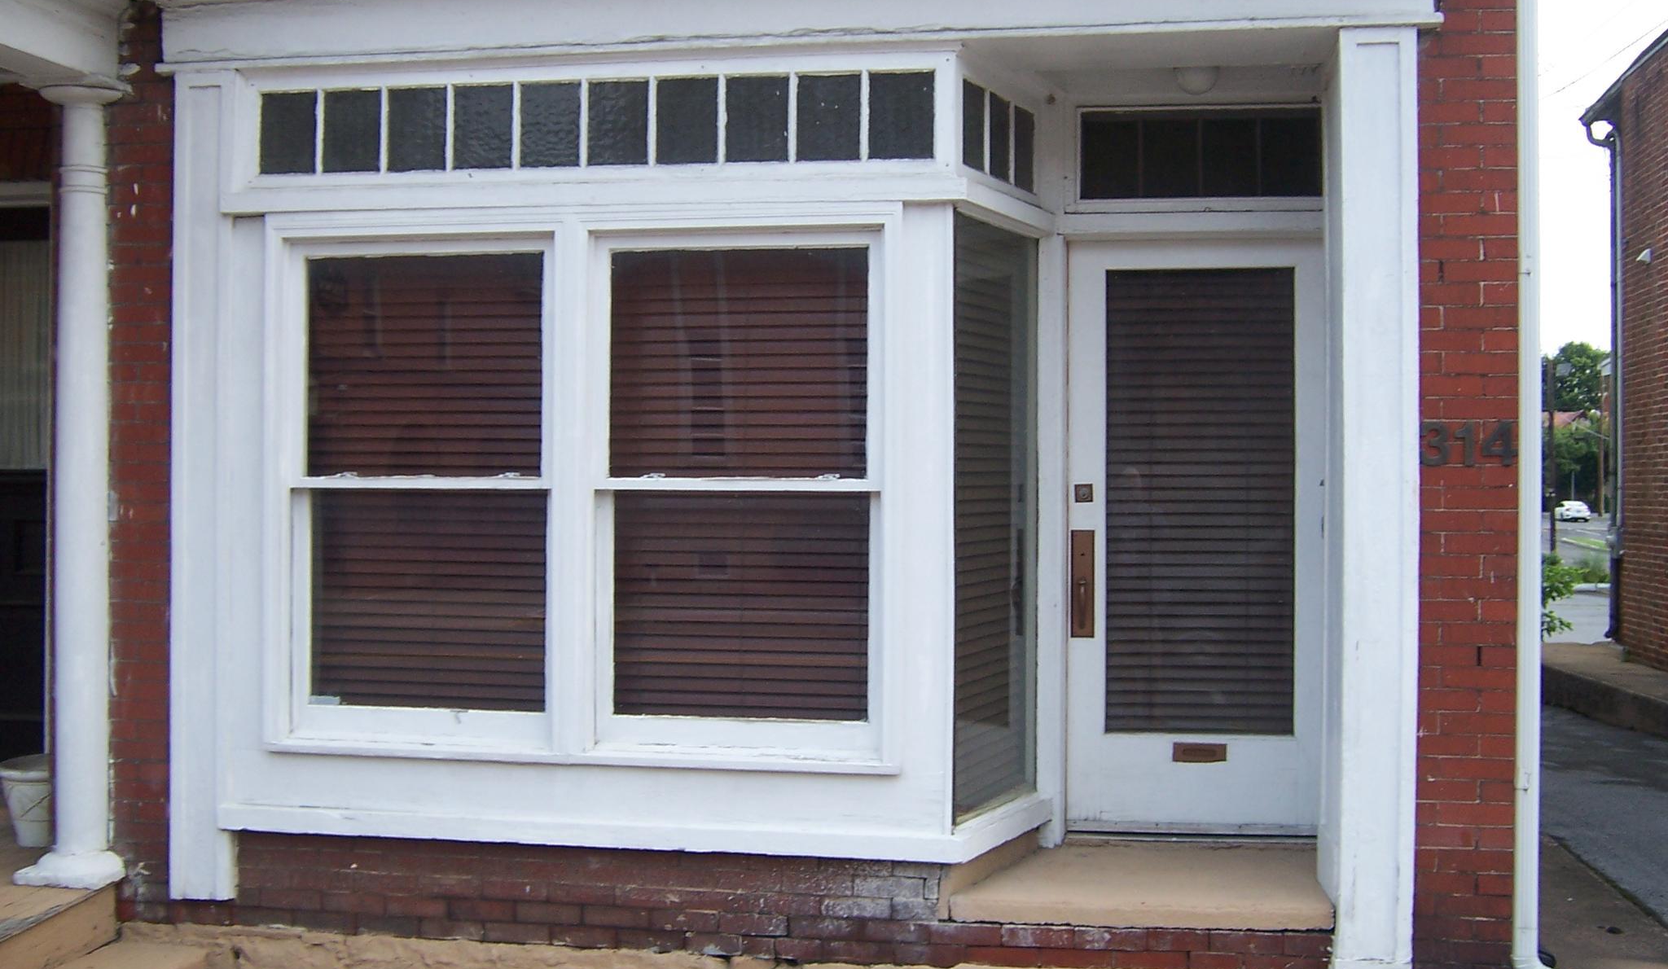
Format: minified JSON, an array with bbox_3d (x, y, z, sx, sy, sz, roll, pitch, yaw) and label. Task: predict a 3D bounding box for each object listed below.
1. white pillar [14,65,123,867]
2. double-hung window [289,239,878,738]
[{"bbox_3d":[-2.489,-0.002,5.250,0.280,2.630,0.270,0,1,8],"label":"white pillar"},{"bbox_3d":[-0.830,0.016,5.190,1.976,1.601,0.090,0,1,8],"label":"double-hung window"}]

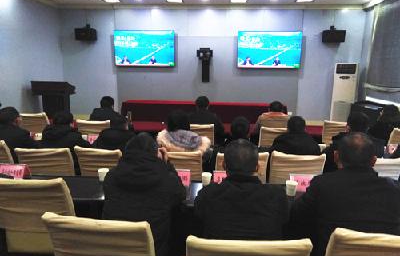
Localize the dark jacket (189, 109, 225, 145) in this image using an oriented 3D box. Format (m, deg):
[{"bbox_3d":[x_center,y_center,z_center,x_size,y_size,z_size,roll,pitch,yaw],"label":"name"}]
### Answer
[{"bbox_3d":[0.077,0.051,3.828,0.490,0.640,0.400,2,11,4],"label":"dark jacket"}]

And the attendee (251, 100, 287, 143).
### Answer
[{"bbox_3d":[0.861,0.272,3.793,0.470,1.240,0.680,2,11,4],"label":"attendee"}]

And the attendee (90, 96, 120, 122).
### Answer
[{"bbox_3d":[-1.372,0.142,4.607,0.520,1.260,0.750,1,10,4],"label":"attendee"}]

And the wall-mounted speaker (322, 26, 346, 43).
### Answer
[{"bbox_3d":[3.463,-2.332,7.401,0.540,0.320,0.320,2,11,4],"label":"wall-mounted speaker"}]

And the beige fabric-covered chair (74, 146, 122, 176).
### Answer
[{"bbox_3d":[-0.838,0.611,2.911,0.480,0.950,0.570,3,11,14],"label":"beige fabric-covered chair"}]

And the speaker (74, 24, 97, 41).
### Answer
[{"bbox_3d":[-2.772,-2.303,7.016,0.510,0.310,0.310,0,18,-4],"label":"speaker"}]

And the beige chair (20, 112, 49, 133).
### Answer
[{"bbox_3d":[-2.500,0.208,4.568,0.460,0.930,0.560,0,10,-4],"label":"beige chair"}]

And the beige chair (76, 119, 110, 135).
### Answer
[{"bbox_3d":[-1.358,0.318,4.051,0.460,0.930,0.560,2,10,4],"label":"beige chair"}]

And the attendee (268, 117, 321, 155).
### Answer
[{"bbox_3d":[0.893,0.479,2.954,0.520,1.230,0.750,1,10,4],"label":"attendee"}]

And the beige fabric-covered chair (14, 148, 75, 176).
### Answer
[{"bbox_3d":[-1.389,0.606,2.902,0.480,0.950,0.570,0,10,-1],"label":"beige fabric-covered chair"}]

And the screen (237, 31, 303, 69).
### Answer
[{"bbox_3d":[1.939,-2.129,7.915,1.740,1.000,0.080,2,11,4],"label":"screen"}]

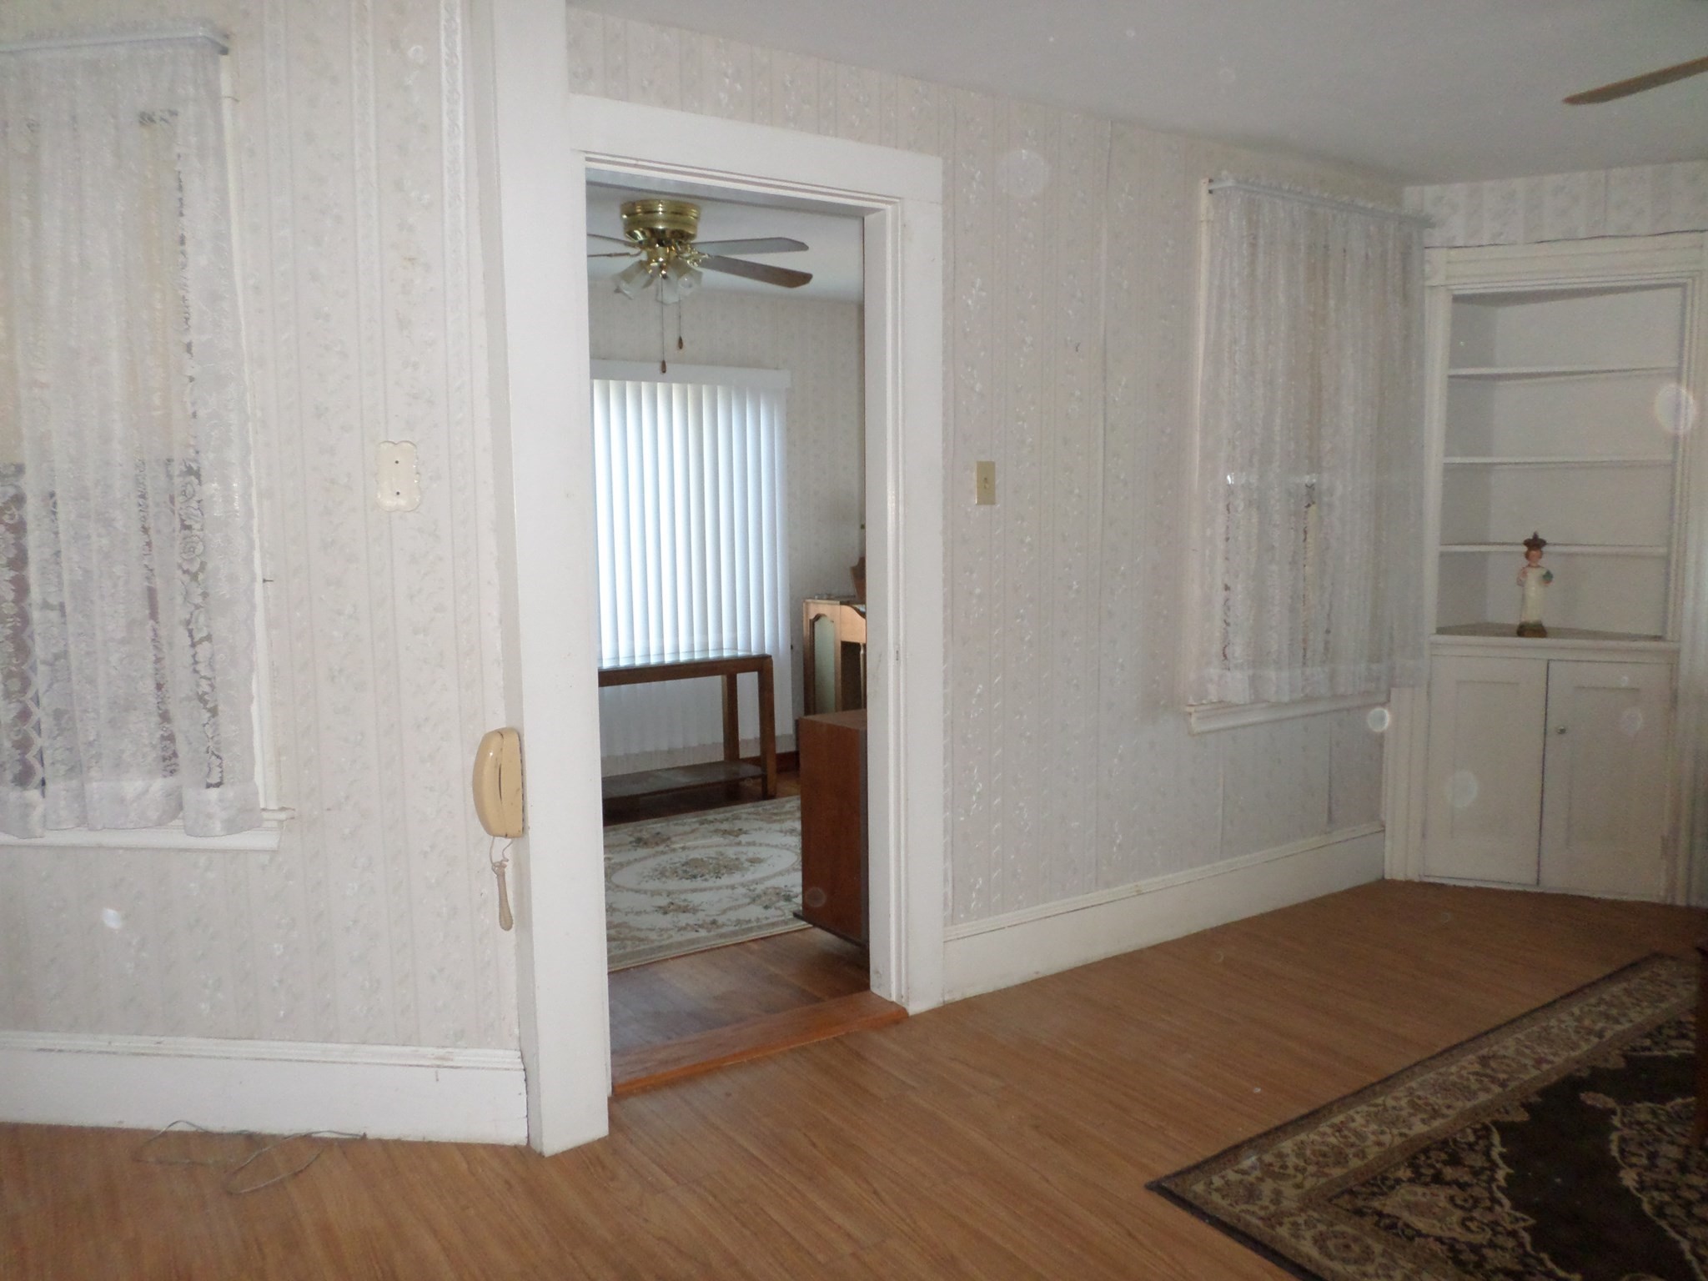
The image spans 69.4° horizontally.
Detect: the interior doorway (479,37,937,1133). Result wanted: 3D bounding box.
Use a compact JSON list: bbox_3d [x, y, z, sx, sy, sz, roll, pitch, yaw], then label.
[{"bbox_3d":[-0.226,-0.074,2.795,1.176,2.176,0.224,-5,8,-31],"label":"interior doorway"}]

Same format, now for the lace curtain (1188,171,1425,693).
[{"bbox_3d":[1.428,-0.568,3.780,0.993,1.503,0.082,-5,8,-31],"label":"lace curtain"}]

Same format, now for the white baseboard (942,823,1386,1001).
[{"bbox_3d":[1.034,0.797,3.767,1.858,0.190,0.020,-5,8,-31],"label":"white baseboard"}]

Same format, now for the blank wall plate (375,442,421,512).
[{"bbox_3d":[-0.901,-0.323,2.433,0.085,0.138,0.009,0,7,5],"label":"blank wall plate"}]

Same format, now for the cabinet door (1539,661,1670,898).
[{"bbox_3d":[2.445,0.450,4.015,0.360,0.759,0.027,2,8,19],"label":"cabinet door"}]

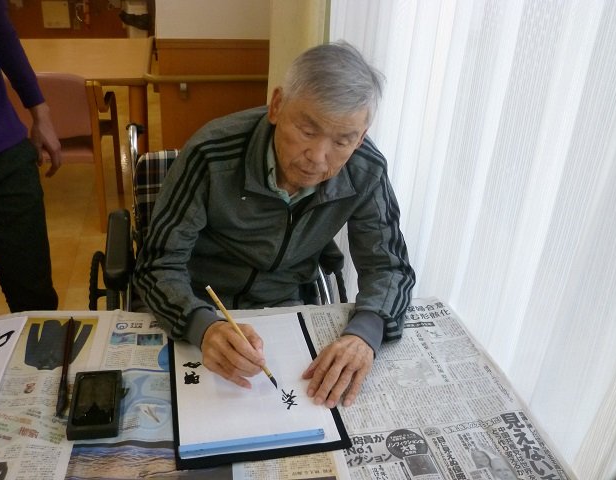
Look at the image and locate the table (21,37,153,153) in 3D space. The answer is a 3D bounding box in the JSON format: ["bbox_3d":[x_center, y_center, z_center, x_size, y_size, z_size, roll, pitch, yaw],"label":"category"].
[{"bbox_3d":[-1.614,-0.703,3.365,1.400,0.700,1.100,-3,28,-15],"label":"table"}]

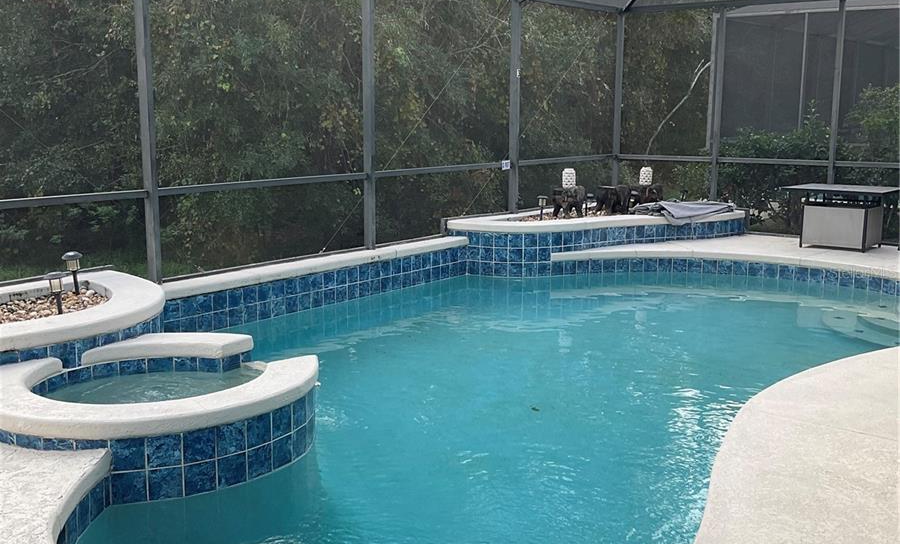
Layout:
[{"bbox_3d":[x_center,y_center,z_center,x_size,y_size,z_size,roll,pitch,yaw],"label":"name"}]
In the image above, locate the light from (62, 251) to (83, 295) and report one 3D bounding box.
[{"bbox_3d":[-2.503,0.007,6.720,0.127,0.285,0.127,-4,10,-20],"label":"light"}]

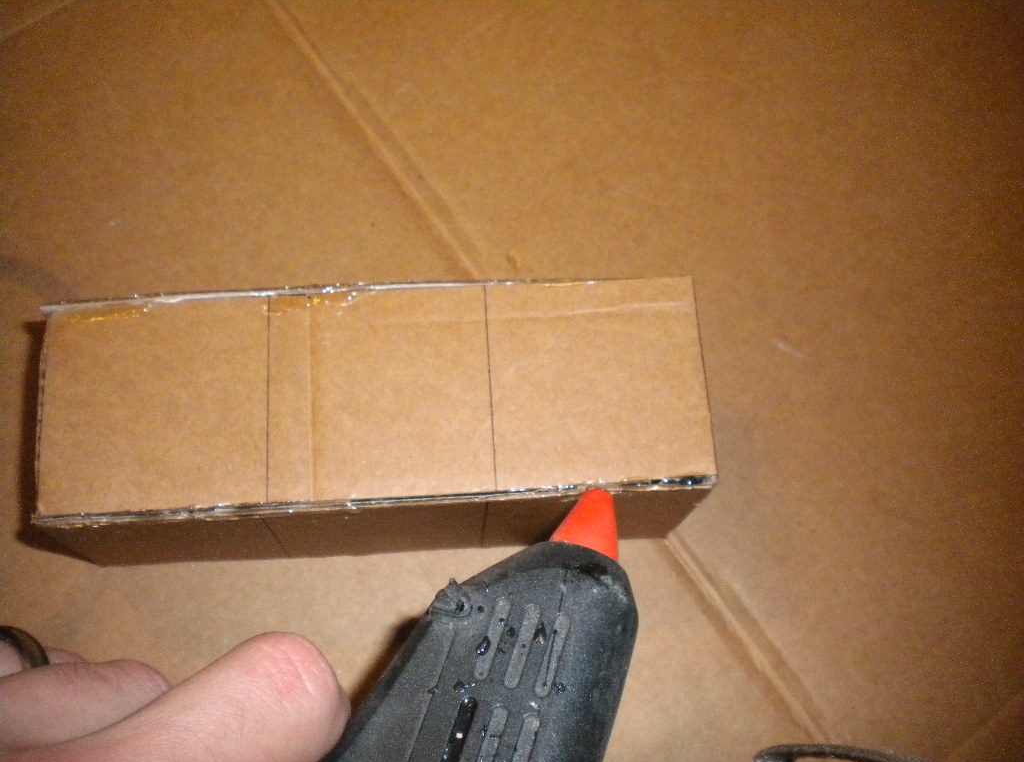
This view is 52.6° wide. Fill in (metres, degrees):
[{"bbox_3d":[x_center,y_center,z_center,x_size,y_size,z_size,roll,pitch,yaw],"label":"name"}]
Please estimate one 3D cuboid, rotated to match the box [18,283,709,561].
[{"bbox_3d":[-0.034,0.013,0.276,0.159,0.056,0.054,-3,69,-5],"label":"box"}]

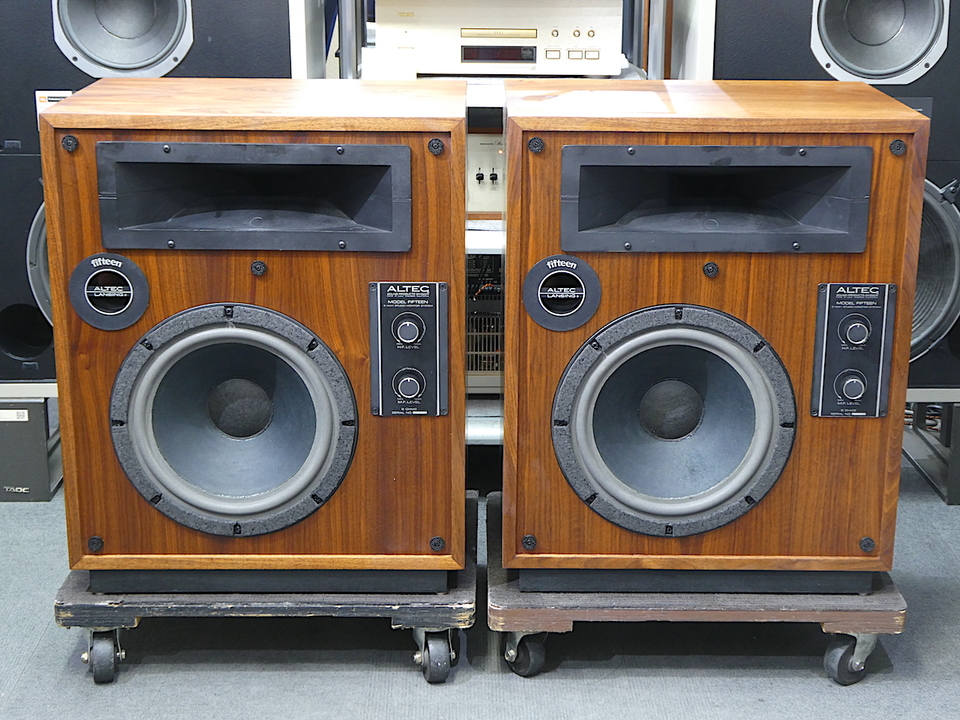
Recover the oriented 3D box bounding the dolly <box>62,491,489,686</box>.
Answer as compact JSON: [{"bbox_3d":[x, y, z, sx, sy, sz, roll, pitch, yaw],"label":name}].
[{"bbox_3d":[-0.368,0.423,2.987,0.728,0.170,0.530,0,17,-1],"label":"dolly"}]

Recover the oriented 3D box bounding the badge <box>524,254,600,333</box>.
[{"bbox_3d":[0.133,-0.110,2.584,0.129,0.129,0.012,0,17,0],"label":"badge"}]

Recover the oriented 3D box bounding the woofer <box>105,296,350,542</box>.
[{"bbox_3d":[-0.409,0.090,2.670,0.410,0.410,0.110,0,17,-1],"label":"woofer"}]

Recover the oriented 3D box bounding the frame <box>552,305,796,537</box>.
[{"bbox_3d":[0.325,0.101,2.660,0.410,0.410,0.045,0,17,0],"label":"frame"}]

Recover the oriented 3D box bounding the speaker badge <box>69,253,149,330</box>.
[{"bbox_3d":[-0.602,-0.110,2.564,0.130,0.130,0.012,0,17,-1],"label":"speaker badge"}]

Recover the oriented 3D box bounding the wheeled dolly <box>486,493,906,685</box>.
[{"bbox_3d":[0.377,0.431,2.994,0.725,0.170,0.530,0,17,0],"label":"wheeled dolly"}]

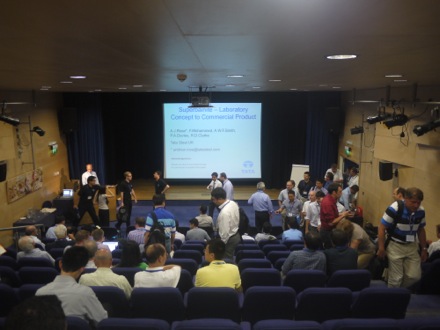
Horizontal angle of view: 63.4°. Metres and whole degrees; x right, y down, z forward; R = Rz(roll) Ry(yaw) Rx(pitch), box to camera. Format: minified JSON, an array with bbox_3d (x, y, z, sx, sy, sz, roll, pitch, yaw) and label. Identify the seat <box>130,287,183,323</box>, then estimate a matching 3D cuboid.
[{"bbox_3d":[-0.578,1.522,3.667,0.530,0.880,0.600,0,9,0],"label":"seat"}]

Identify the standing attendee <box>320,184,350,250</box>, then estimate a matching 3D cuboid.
[{"bbox_3d":[1.826,1.199,5.714,0.480,1.830,0.500,0,4,-5],"label":"standing attendee"}]

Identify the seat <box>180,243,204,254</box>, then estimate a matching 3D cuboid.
[{"bbox_3d":[-0.518,1.887,7.143,0.520,0.830,0.500,0,10,0],"label":"seat"}]

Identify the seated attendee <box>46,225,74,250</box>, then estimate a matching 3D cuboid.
[{"bbox_3d":[-2.566,1.566,5.962,0.520,1.220,0.750,0,4,3],"label":"seated attendee"}]

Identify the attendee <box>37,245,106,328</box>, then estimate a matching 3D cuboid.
[{"bbox_3d":[-1.140,1.251,2.930,0.560,1.240,0.750,1,10,11],"label":"attendee"}]

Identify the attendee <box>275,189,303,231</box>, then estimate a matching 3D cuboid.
[{"bbox_3d":[1.684,1.437,8.685,0.620,1.670,0.450,3,10,20],"label":"attendee"}]

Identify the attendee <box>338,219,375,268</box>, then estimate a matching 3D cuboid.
[{"bbox_3d":[1.975,1.397,5.254,0.640,1.220,0.480,-6,11,-29],"label":"attendee"}]

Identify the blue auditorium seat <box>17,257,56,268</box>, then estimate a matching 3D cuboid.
[{"bbox_3d":[-2.487,1.654,5.068,0.500,0.820,0.520,0,4,1],"label":"blue auditorium seat"}]

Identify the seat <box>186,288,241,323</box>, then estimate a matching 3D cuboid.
[{"bbox_3d":[-0.060,1.540,3.791,0.520,0.830,0.580,0,10,0],"label":"seat"}]

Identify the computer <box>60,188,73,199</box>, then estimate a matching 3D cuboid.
[{"bbox_3d":[-5.132,0.964,12.009,0.340,0.250,0.280,-1,4,-8],"label":"computer"}]

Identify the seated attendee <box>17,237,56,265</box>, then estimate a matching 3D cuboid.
[{"bbox_3d":[-2.680,1.536,5.450,0.550,1.180,0.750,1,10,9],"label":"seated attendee"}]

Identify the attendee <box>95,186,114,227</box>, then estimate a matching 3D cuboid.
[{"bbox_3d":[-3.299,1.357,10.122,0.460,1.500,0.450,-6,11,-30],"label":"attendee"}]

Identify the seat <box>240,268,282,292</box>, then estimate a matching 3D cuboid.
[{"bbox_3d":[0.470,1.567,4.238,0.500,0.820,0.520,0,4,1],"label":"seat"}]

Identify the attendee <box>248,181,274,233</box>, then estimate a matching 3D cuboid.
[{"bbox_3d":[1.038,1.300,8.850,0.560,1.770,0.380,-2,10,-7],"label":"attendee"}]

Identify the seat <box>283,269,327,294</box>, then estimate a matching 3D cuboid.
[{"bbox_3d":[0.983,1.605,4.432,0.500,0.920,0.600,0,10,1],"label":"seat"}]

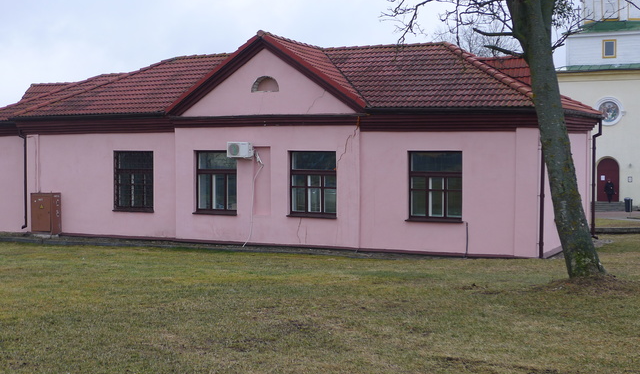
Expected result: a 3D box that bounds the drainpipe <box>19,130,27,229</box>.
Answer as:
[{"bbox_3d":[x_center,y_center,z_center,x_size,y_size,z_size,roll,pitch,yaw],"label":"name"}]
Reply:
[{"bbox_3d":[-9.802,-0.248,30.613,0.130,3.300,0.280,1,2,25],"label":"drainpipe"}]

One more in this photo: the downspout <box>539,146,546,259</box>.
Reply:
[{"bbox_3d":[5.640,0.343,23.453,0.130,3.000,0.140,1,2,25],"label":"downspout"}]

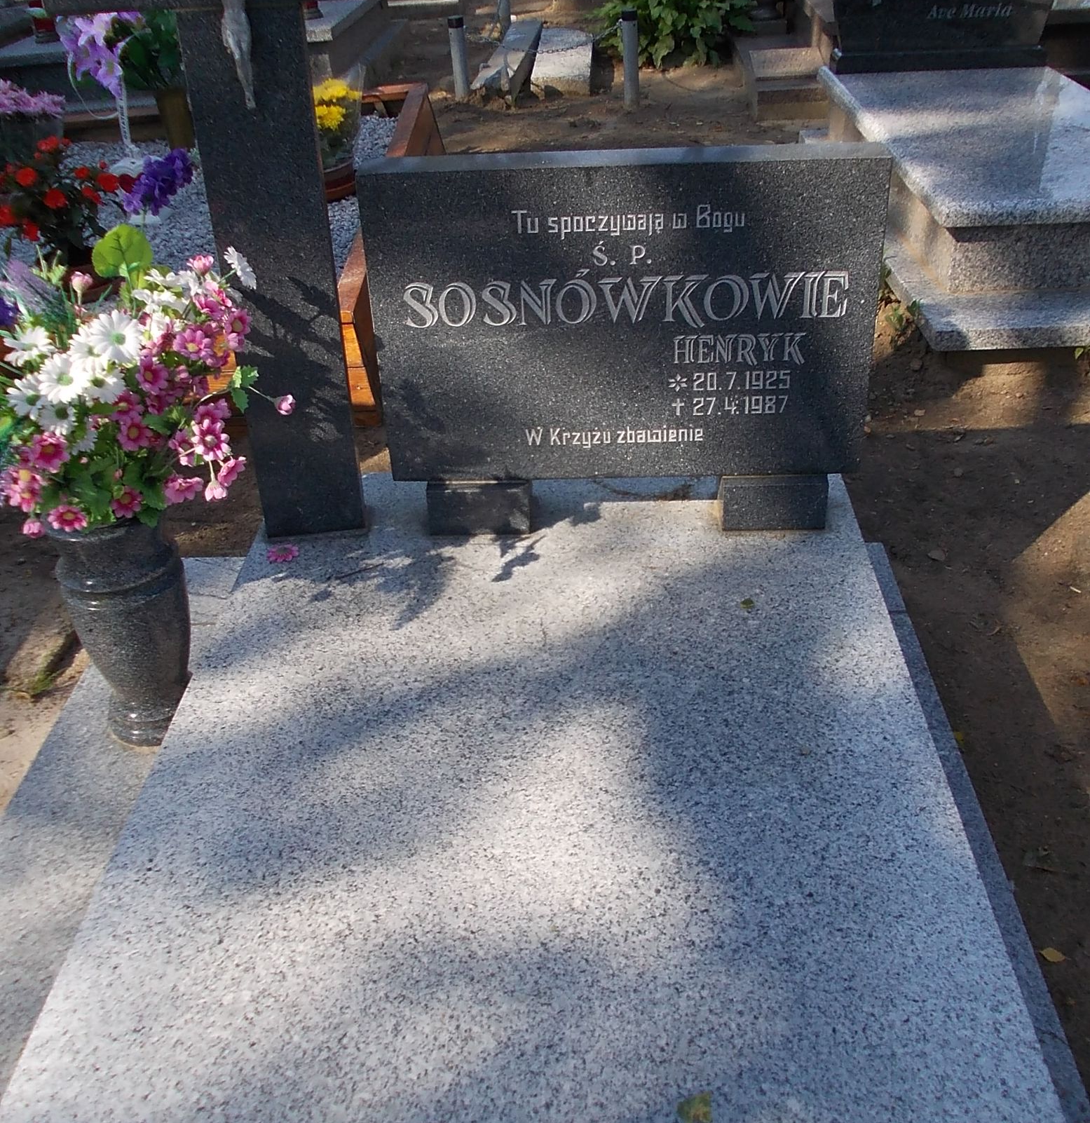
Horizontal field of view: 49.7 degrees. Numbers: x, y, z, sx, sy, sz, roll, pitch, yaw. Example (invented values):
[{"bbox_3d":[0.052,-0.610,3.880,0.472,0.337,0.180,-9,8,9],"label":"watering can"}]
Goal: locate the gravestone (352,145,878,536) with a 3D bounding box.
[{"bbox_3d":[0.106,-0.330,1.635,0.680,0.445,0.066,-1,32,4],"label":"gravestone"}]

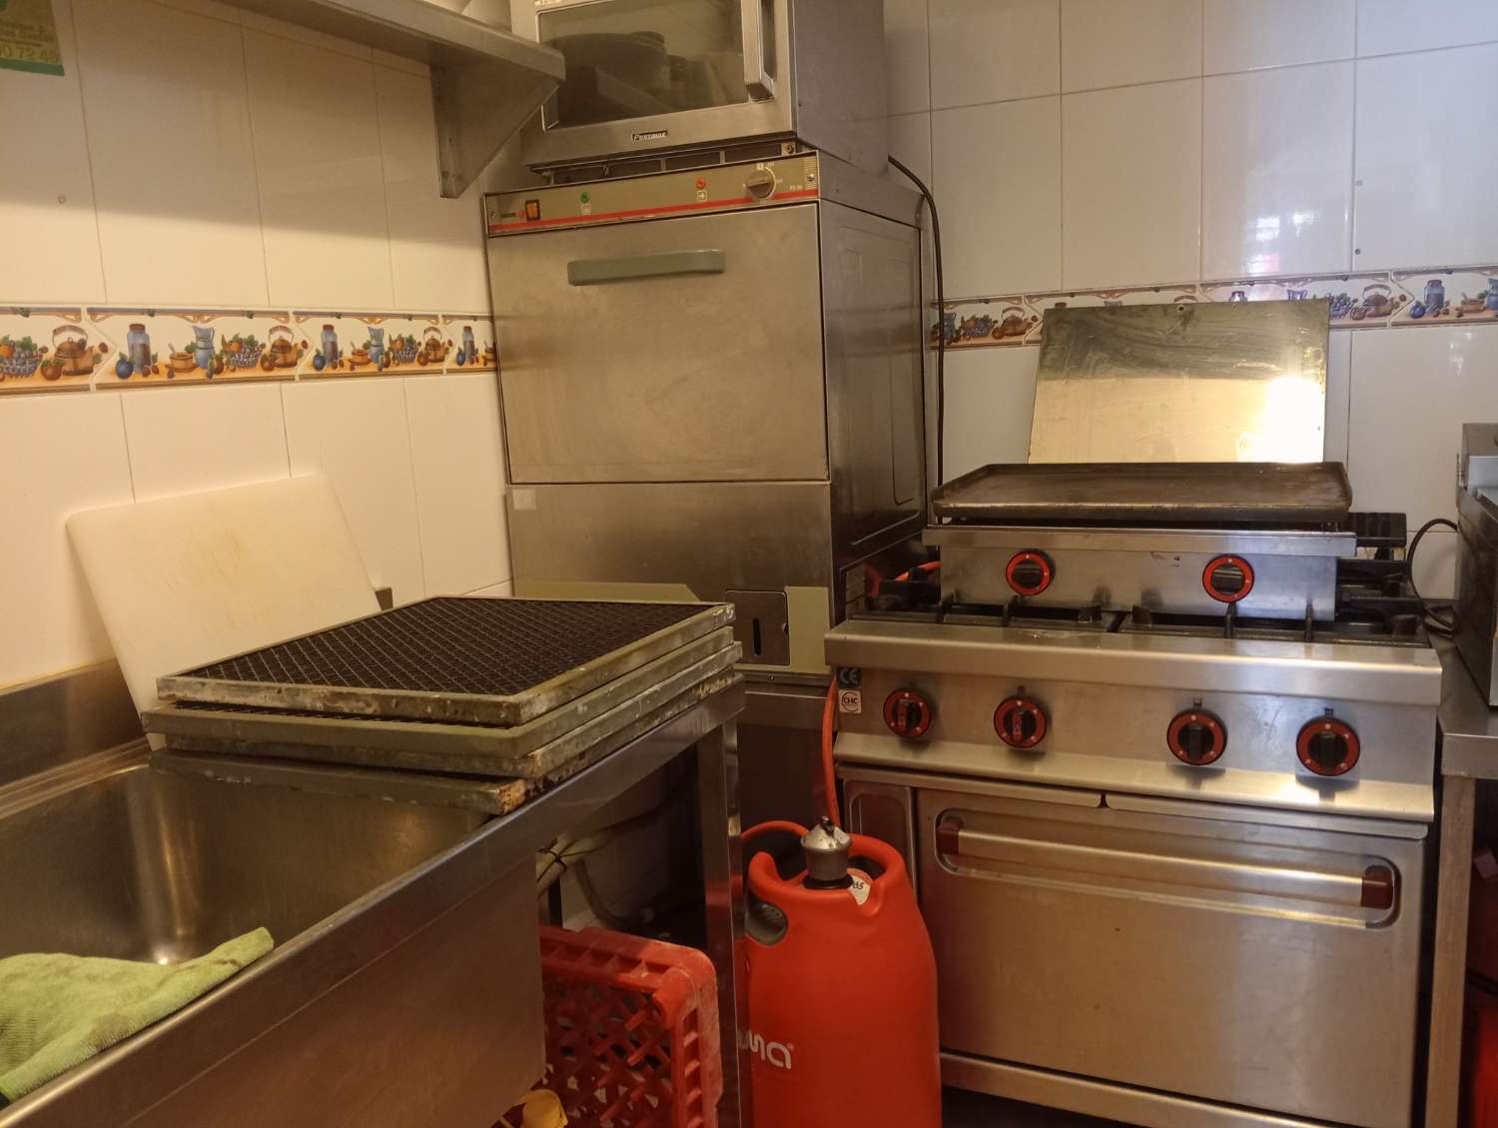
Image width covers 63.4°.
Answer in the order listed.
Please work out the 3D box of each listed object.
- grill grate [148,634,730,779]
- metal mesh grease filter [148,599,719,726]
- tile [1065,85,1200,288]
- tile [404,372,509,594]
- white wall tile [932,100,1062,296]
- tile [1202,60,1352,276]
[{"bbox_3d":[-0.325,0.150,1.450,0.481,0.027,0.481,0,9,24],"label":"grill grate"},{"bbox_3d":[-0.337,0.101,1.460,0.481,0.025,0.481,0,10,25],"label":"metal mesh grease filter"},{"bbox_3d":[0.714,-0.704,2.272,0.252,0.361,0.010,2,10,24],"label":"tile"},{"bbox_3d":[-0.475,-0.132,2.020,0.010,0.361,0.252,2,10,24],"label":"tile"},{"bbox_3d":[0.483,-0.710,2.374,0.252,0.361,0.010,2,10,24],"label":"white wall tile"},{"bbox_3d":[0.945,-0.697,2.170,0.252,0.361,0.010,2,10,24],"label":"tile"}]

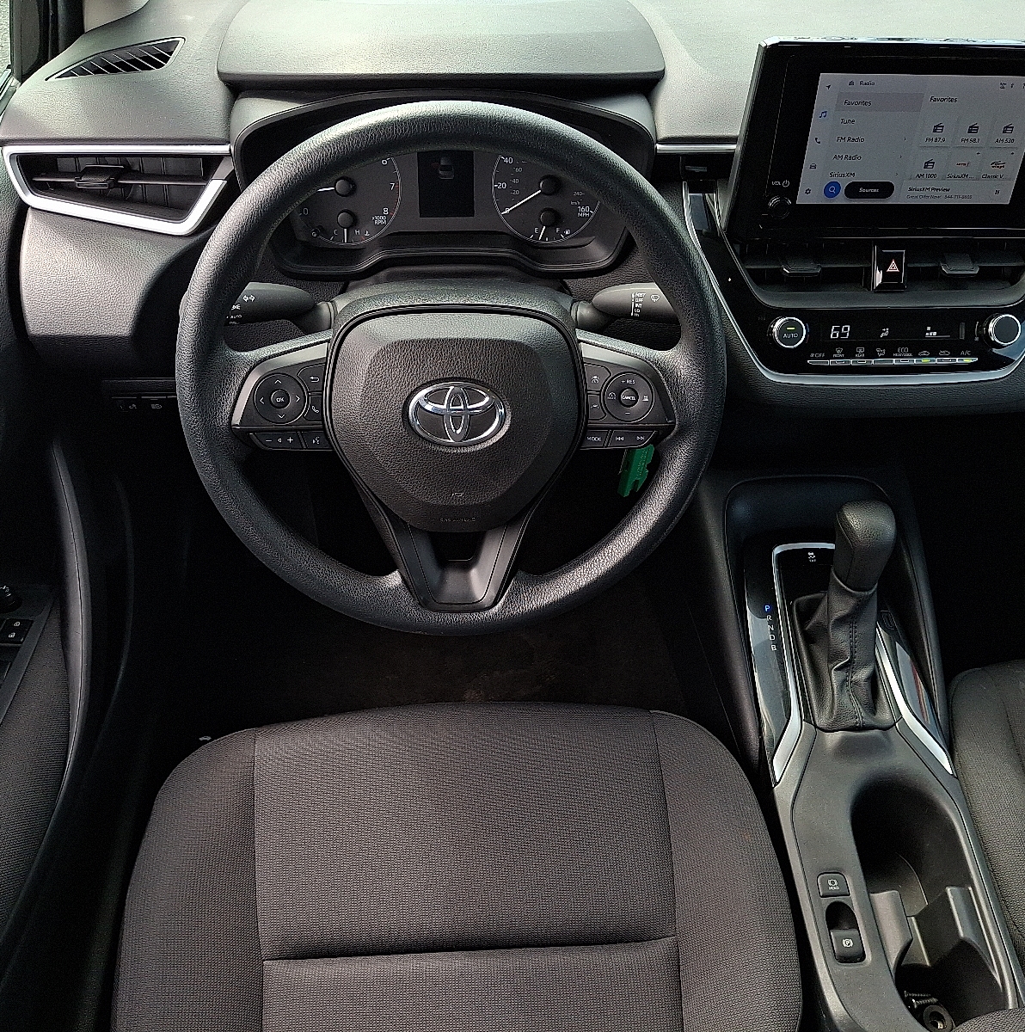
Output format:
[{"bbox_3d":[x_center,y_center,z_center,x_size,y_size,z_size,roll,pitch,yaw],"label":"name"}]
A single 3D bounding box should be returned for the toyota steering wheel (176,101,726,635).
[{"bbox_3d":[-0.040,-0.092,0.697,0.370,0.370,0.100,-2,23,-4],"label":"toyota steering wheel"}]

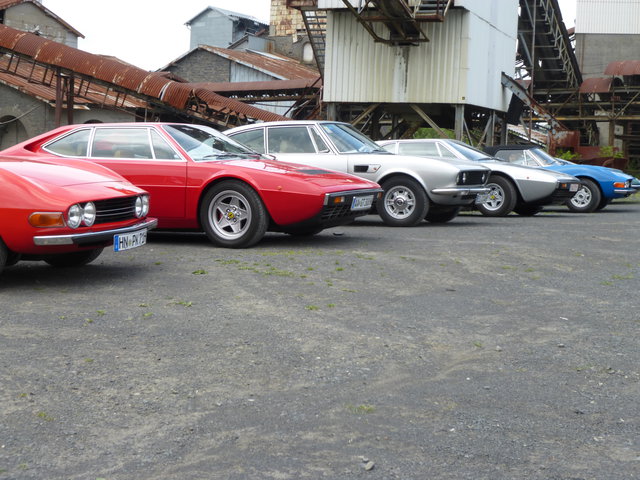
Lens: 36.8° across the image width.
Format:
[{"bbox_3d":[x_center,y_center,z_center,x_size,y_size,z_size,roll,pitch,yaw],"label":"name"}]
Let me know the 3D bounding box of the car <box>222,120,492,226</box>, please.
[{"bbox_3d":[0.029,-0.990,13.486,4.585,1.320,1.830,5,6,24],"label":"car"}]

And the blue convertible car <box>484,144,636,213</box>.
[{"bbox_3d":[3.867,-1.253,18.284,4.110,1.220,1.710,5,6,25],"label":"blue convertible car"}]

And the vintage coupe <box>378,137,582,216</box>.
[{"bbox_3d":[1.991,-1.092,15.858,4.300,1.180,1.710,5,6,28],"label":"vintage coupe"}]

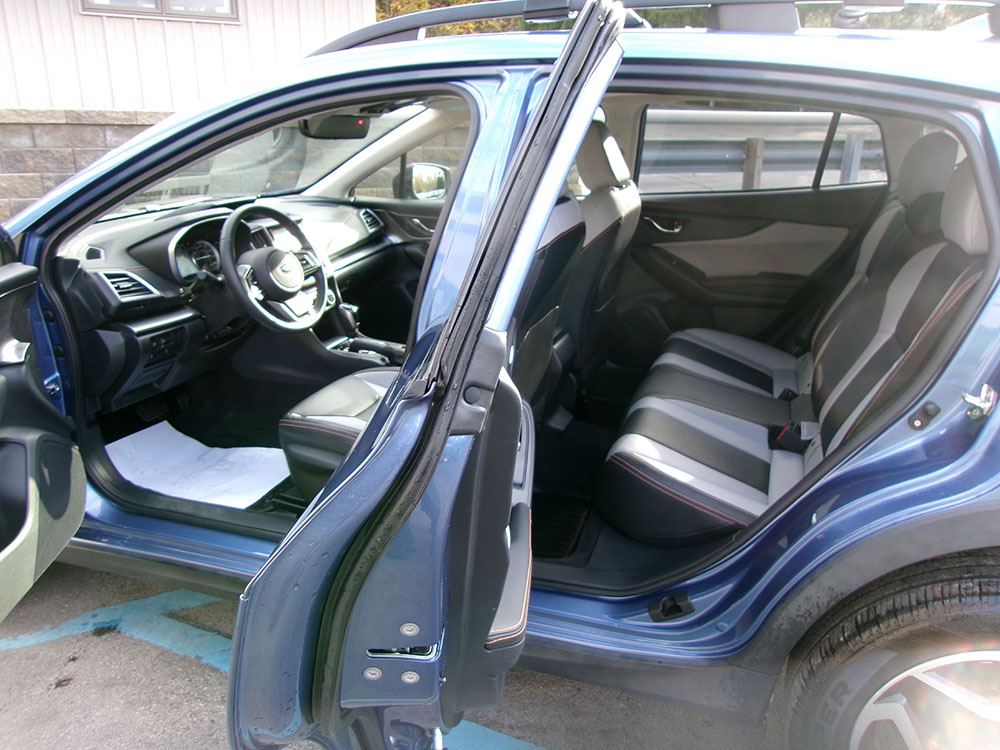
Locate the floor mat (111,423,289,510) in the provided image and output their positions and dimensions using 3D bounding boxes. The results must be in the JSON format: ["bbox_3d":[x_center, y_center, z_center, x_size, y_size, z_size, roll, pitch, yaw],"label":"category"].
[{"bbox_3d":[-0.912,0.266,2.395,0.640,0.050,0.420,7,20,20],"label":"floor mat"}]

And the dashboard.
[{"bbox_3d":[-0.863,-0.329,2.635,0.550,0.520,1.420,7,20,20],"label":"dashboard"}]

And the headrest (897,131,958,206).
[{"bbox_3d":[1.185,-0.562,2.141,0.130,0.210,0.270,7,20,20],"label":"headrest"}]

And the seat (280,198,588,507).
[{"bbox_3d":[-0.165,-0.111,2.007,0.800,0.920,0.520,7,20,20],"label":"seat"}]

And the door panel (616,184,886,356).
[{"bbox_3d":[0.837,-0.334,2.752,0.900,0.660,0.130,7,20,20],"label":"door panel"}]

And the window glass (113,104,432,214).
[{"bbox_3d":[-0.801,-0.681,2.488,0.840,0.100,1.340,-23,8,27],"label":"window glass"}]

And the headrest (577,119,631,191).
[{"bbox_3d":[0.345,-0.681,2.430,0.110,0.200,0.260,-9,14,24],"label":"headrest"}]

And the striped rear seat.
[{"bbox_3d":[0.799,-0.148,2.022,0.860,0.890,1.260,7,20,20],"label":"striped rear seat"}]

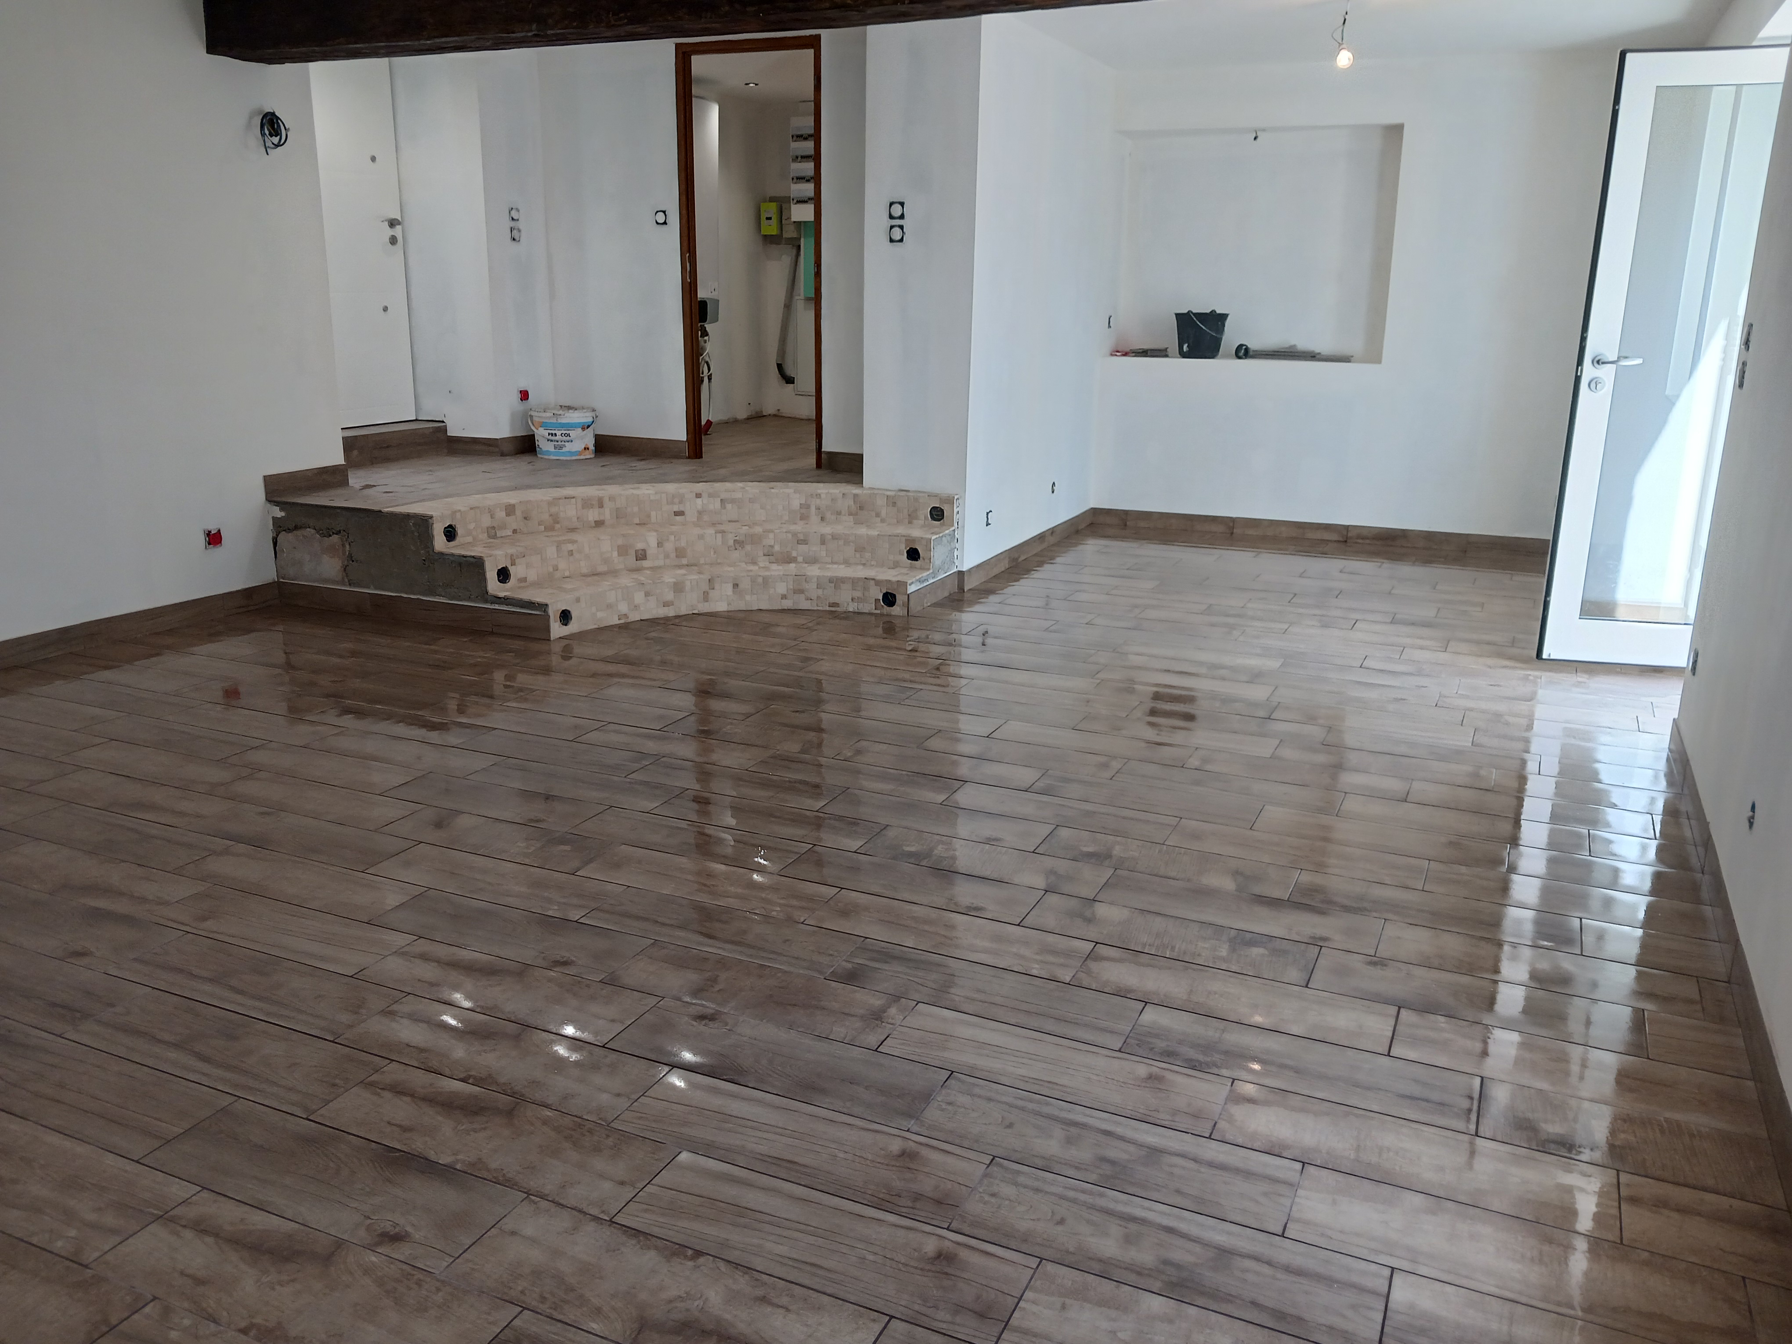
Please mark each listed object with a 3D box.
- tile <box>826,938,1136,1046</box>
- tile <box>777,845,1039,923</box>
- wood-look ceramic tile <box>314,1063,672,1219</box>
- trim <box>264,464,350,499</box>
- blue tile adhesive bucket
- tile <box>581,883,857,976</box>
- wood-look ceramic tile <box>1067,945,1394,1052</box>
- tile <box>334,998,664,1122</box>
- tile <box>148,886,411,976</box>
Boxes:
[{"bbox_3d":[0.174,0.636,2.761,0.605,0.010,0.192,8,17,23],"label":"tile"},{"bbox_3d":[0.035,0.507,3.335,0.620,0.010,0.196,8,17,23],"label":"tile"},{"bbox_3d":[-0.653,0.752,2.262,0.600,0.010,0.197,8,17,23],"label":"wood-look ceramic tile"},{"bbox_3d":[-2.500,-0.812,5.964,0.010,0.099,0.456,8,17,23],"label":"trim"},{"bbox_3d":[-1.714,-1.241,7.238,0.340,0.245,0.330,-3,16,-13],"label":"blue tile adhesive bucket"},{"bbox_3d":[-0.374,0.555,2.974,0.600,0.010,0.197,8,17,23],"label":"tile"},{"bbox_3d":[0.681,0.659,2.827,0.620,0.010,0.196,8,17,23],"label":"wood-look ceramic tile"},{"bbox_3d":[-0.728,0.711,2.582,0.620,0.010,0.196,8,17,23],"label":"tile"},{"bbox_3d":[-1.354,0.566,3.066,0.620,0.010,0.196,8,17,23],"label":"tile"}]

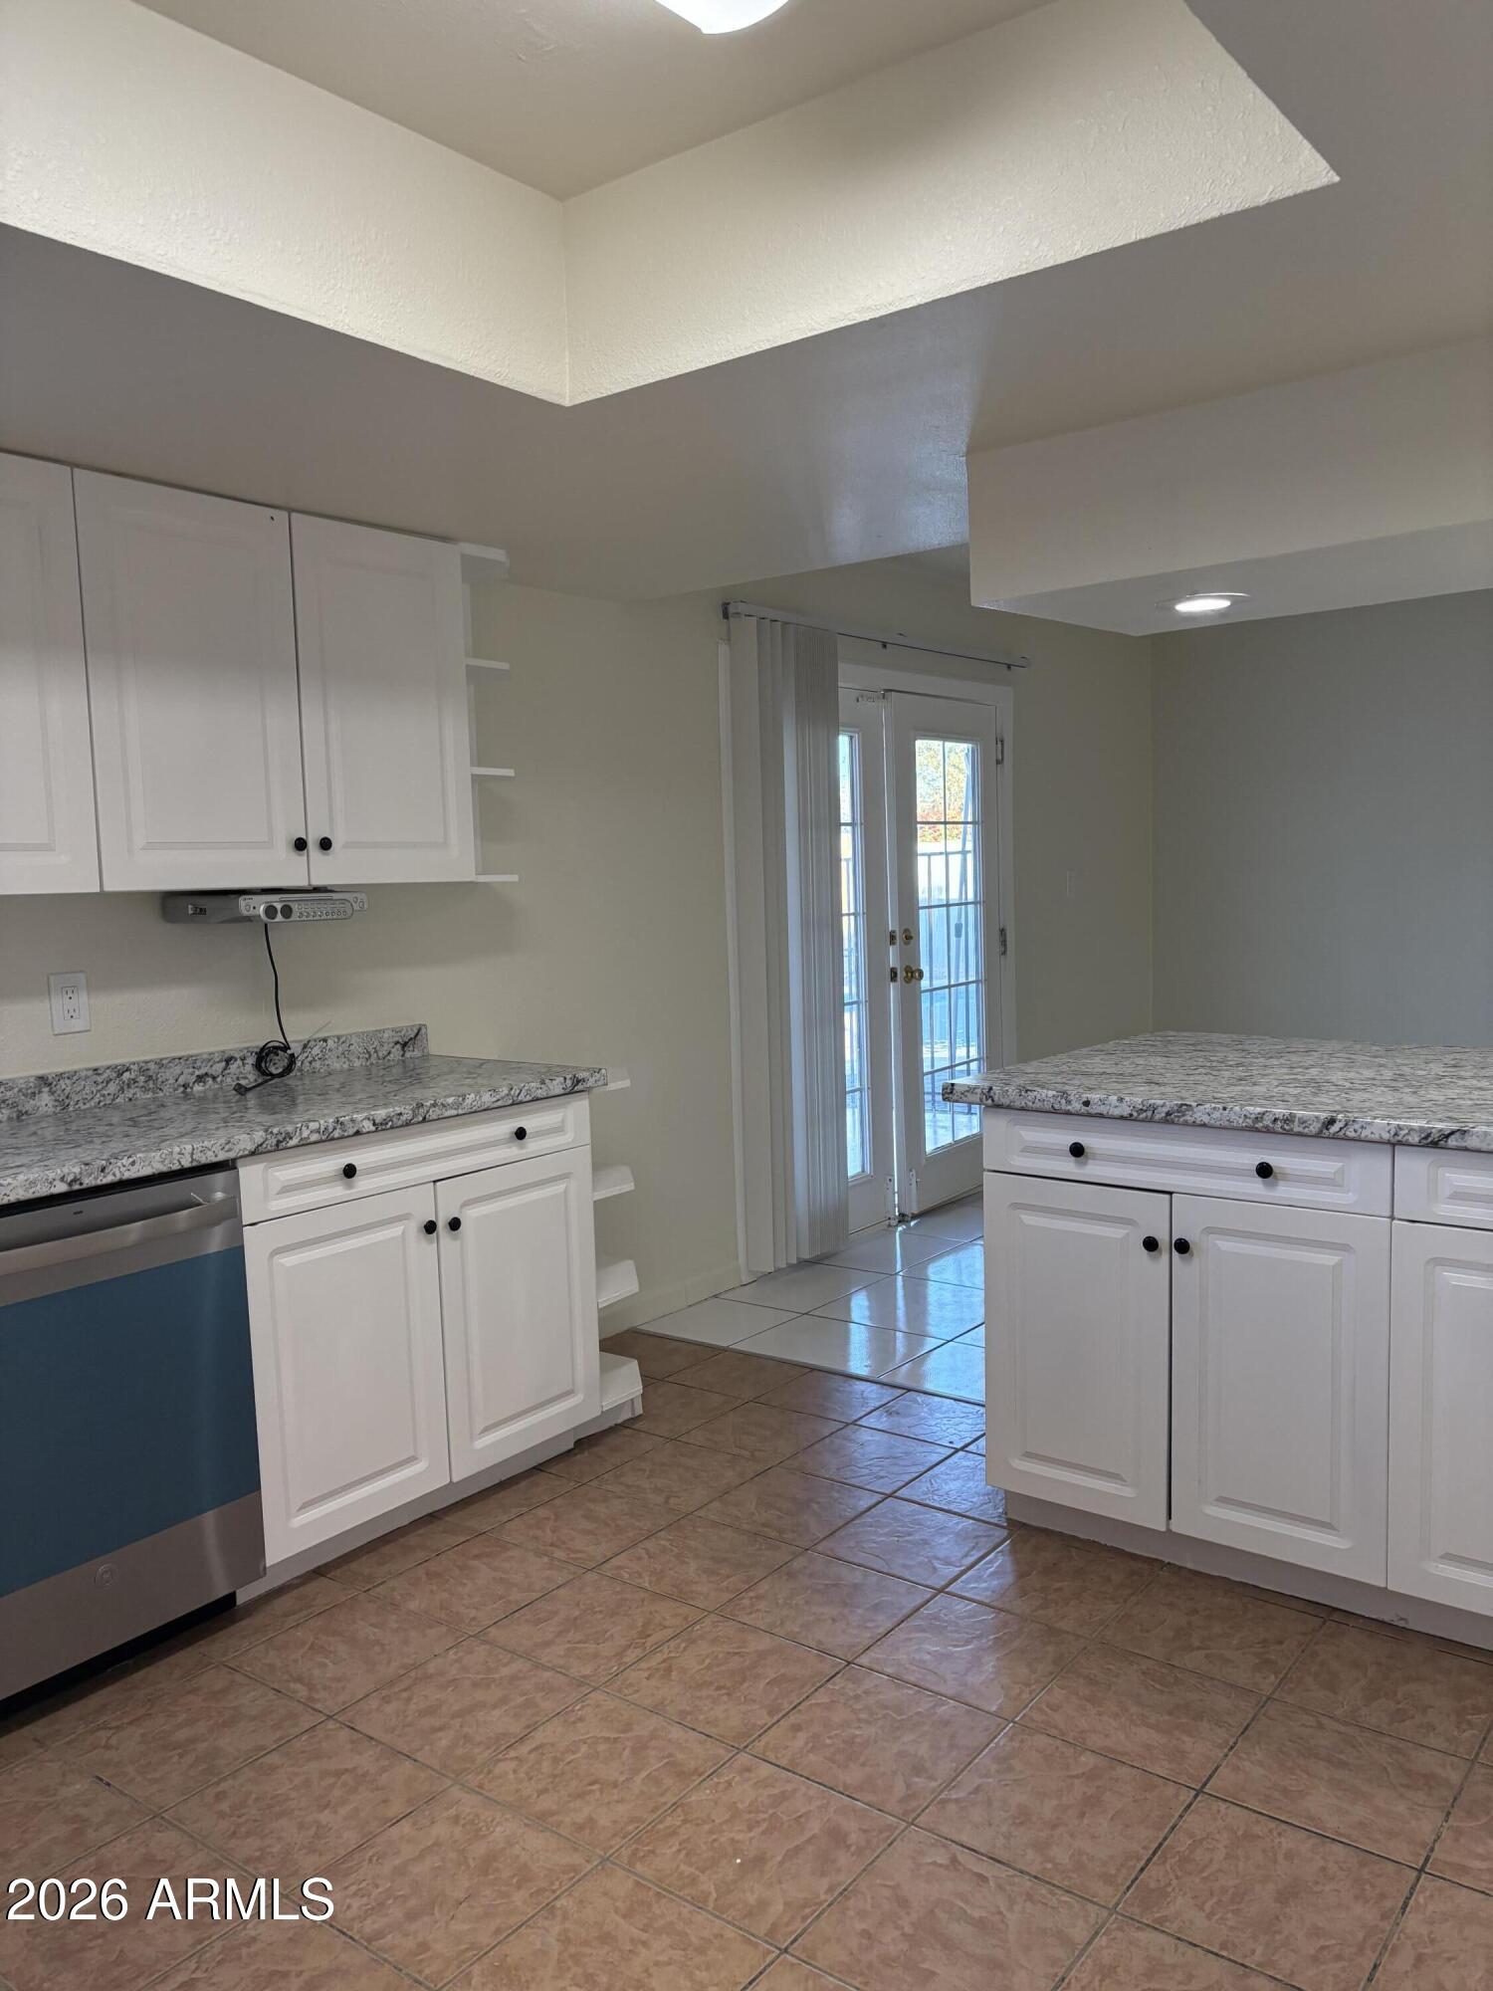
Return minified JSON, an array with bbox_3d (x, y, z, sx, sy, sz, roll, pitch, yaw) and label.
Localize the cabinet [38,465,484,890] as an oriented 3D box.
[{"bbox_3d":[-1.058,-0.619,3.214,0.325,0.771,0.927,2,6,38],"label":"cabinet"}]

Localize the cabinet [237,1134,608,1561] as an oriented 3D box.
[{"bbox_3d":[-0.869,0.667,3.289,0.610,0.840,0.912,2,6,38],"label":"cabinet"}]

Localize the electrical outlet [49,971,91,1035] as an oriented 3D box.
[{"bbox_3d":[-1.388,0.016,3.076,0.008,0.124,0.080,2,6,38],"label":"electrical outlet"}]

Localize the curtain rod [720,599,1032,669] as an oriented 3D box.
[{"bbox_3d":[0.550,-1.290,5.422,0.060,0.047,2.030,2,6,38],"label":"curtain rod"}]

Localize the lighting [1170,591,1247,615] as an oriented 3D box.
[{"bbox_3d":[0.890,-0.772,2.919,0.180,0.030,0.180,2,6,38],"label":"lighting"}]

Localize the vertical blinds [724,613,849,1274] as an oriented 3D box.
[{"bbox_3d":[0.144,-0.157,4.942,0.090,2.100,0.570,2,6,38],"label":"vertical blinds"}]

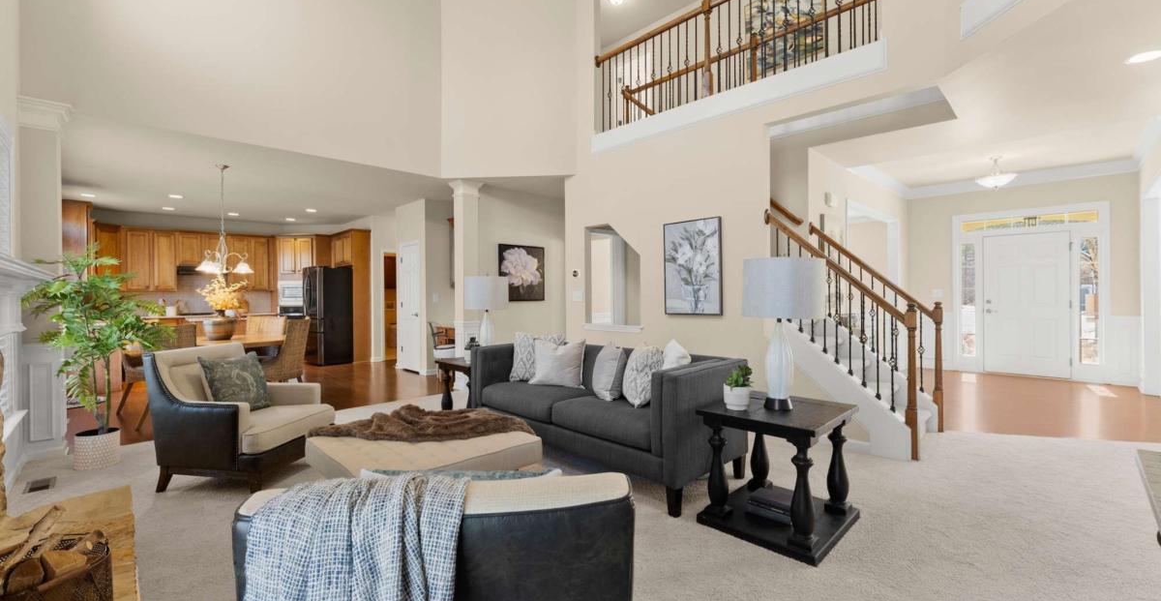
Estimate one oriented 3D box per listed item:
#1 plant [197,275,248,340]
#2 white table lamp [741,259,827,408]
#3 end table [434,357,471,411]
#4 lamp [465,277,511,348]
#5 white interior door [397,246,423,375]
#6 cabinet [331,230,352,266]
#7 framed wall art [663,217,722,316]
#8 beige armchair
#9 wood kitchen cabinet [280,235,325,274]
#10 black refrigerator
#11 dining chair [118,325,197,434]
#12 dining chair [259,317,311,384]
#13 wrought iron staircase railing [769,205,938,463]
[{"bbox_3d":[-3.750,0.073,4.750,0.400,0.676,0.420,-1,0,-44],"label":"plant"},{"bbox_3d":[1.039,0.168,2.342,0.400,0.775,0.400,0,0,44],"label":"white table lamp"},{"bbox_3d":[-0.914,0.844,4.166,0.624,0.572,0.562,-1,0,-44],"label":"end table"},{"bbox_3d":[-0.883,0.177,4.281,0.405,0.775,0.405,0,0,0],"label":"lamp"},{"bbox_3d":[-2.709,0.124,7.220,0.060,2.030,0.720,-1,0,-44],"label":"white interior door"},{"bbox_3d":[-4.447,-0.965,8.768,0.340,0.630,1.050,-1,0,-44],"label":"cabinet"},{"bbox_3d":[1.060,-0.306,4.278,0.630,0.900,0.040,0,0,44],"label":"framed wall art"},{"bbox_3d":[-2.193,0.738,3.002,0.850,0.850,0.690,0,0,11],"label":"beige armchair"},{"bbox_3d":[-5.636,-0.918,9.120,0.760,0.740,0.500,0,0,-1],"label":"wood kitchen cabinet"},{"bbox_3d":[-4.618,0.279,8.500,0.850,1.745,0.910,-1,0,-44],"label":"black refrigerator"},{"bbox_3d":[-4.055,0.698,4.322,0.640,0.950,0.480,0,0,30],"label":"dining chair"},{"bbox_3d":[-3.382,0.691,4.951,0.500,0.950,0.620,0,0,44],"label":"dining chair"},{"bbox_3d":[2.305,0.125,3.865,1.180,2.000,1.080,0,0,44],"label":"wrought iron staircase railing"}]

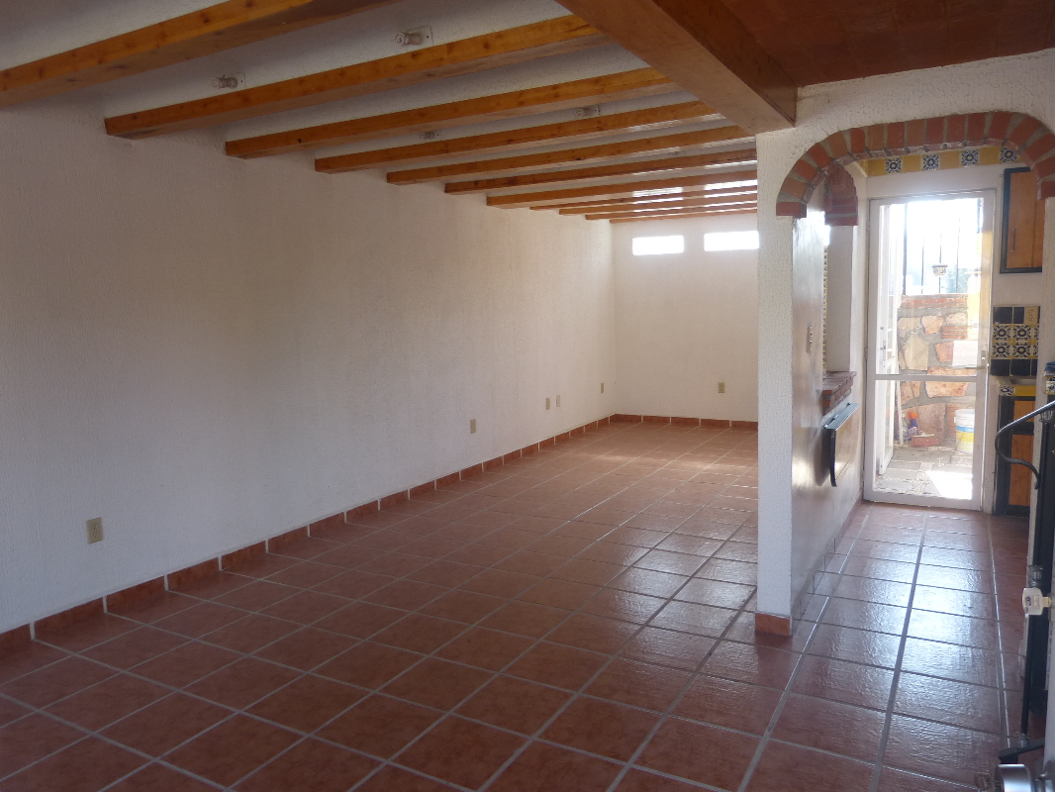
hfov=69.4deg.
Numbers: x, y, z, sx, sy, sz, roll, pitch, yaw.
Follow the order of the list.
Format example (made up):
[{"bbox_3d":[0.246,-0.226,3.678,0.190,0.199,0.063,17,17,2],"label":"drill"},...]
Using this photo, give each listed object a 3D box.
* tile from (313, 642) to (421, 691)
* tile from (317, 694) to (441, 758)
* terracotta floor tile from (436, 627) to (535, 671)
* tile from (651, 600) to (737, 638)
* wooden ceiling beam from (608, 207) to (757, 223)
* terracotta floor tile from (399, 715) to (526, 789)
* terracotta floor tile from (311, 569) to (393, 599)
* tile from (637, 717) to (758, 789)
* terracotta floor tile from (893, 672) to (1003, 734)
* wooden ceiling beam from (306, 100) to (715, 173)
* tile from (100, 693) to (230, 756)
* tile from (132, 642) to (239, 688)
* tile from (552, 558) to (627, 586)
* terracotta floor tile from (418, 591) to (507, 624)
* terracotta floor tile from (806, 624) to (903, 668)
[{"bbox_3d":[-0.640,1.094,3.096,0.330,0.010,0.330,2,8,30],"label":"tile"},{"bbox_3d":[-0.514,1.154,2.667,0.332,0.010,0.328,2,8,30],"label":"tile"},{"bbox_3d":[-0.177,1.073,3.228,0.334,0.010,0.334,2,8,30],"label":"terracotta floor tile"},{"bbox_3d":[0.763,1.020,3.491,0.330,0.010,0.326,2,8,30],"label":"tile"},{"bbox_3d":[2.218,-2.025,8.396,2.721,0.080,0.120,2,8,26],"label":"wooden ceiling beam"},{"bbox_3d":[-0.214,1.165,2.497,0.332,0.010,0.328,2,8,30],"label":"terracotta floor tile"},{"bbox_3d":[-0.914,1.002,4.053,0.332,0.010,0.328,2,8,30],"label":"terracotta floor tile"},{"bbox_3d":[0.554,1.144,2.450,0.333,0.010,0.333,2,8,29],"label":"tile"},{"bbox_3d":[1.491,1.087,2.707,0.333,0.010,0.333,2,8,29],"label":"terracotta floor tile"},{"bbox_3d":[-0.080,-1.419,4.205,2.838,0.076,0.134,3,8,30],"label":"wooden ceiling beam"},{"bbox_3d":[-1.280,1.170,2.701,0.334,0.010,0.334,2,8,30],"label":"tile"},{"bbox_3d":[-1.416,1.120,3.163,0.334,0.010,0.334,2,8,30],"label":"tile"},{"bbox_3d":[0.322,0.945,4.077,0.323,0.012,0.323,2,8,30],"label":"tile"},{"bbox_3d":[-0.310,1.016,3.672,0.323,0.012,0.323,2,8,30],"label":"terracotta floor tile"},{"bbox_3d":[1.355,1.034,3.141,0.334,0.010,0.334,2,8,30],"label":"terracotta floor tile"}]

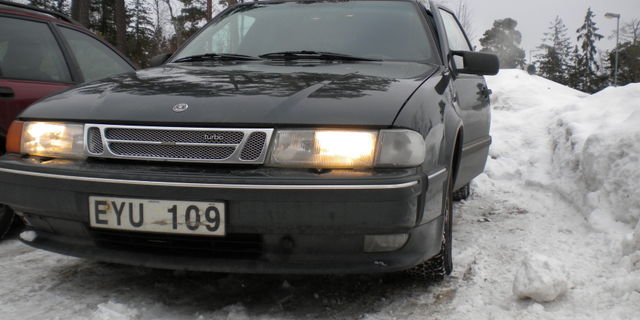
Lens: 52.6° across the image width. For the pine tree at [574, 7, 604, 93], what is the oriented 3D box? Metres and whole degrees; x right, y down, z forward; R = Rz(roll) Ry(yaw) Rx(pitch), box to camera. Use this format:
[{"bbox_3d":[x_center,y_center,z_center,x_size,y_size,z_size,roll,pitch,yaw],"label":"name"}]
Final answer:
[{"bbox_3d":[21.583,-7.534,52.331,2.900,9.470,2.900,0,4,0],"label":"pine tree"}]

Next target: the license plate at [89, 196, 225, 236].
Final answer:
[{"bbox_3d":[-0.530,0.180,2.091,0.480,0.110,0.015,2,4,15],"label":"license plate"}]

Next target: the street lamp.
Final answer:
[{"bbox_3d":[16.239,-4.945,36.227,0.850,6.480,0.250,0,4,-6],"label":"street lamp"}]

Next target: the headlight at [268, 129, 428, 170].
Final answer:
[{"bbox_3d":[0.100,-0.041,2.112,0.480,0.140,0.190,1,4,12],"label":"headlight"}]

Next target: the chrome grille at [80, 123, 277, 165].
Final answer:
[{"bbox_3d":[-0.500,-0.054,2.177,0.700,0.130,0.070,2,4,15],"label":"chrome grille"}]

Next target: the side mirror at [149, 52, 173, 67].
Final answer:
[{"bbox_3d":[-0.929,-0.580,3.924,0.240,0.125,0.130,2,4,15],"label":"side mirror"}]

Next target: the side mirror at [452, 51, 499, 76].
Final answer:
[{"bbox_3d":[0.813,-0.507,3.394,0.250,0.125,0.130,2,4,23],"label":"side mirror"}]

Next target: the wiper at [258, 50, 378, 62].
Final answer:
[{"bbox_3d":[0.004,-0.513,3.235,0.613,0.060,0.090,1,4,6],"label":"wiper"}]

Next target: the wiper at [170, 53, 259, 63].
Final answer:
[{"bbox_3d":[-0.560,-0.531,3.440,0.612,0.060,0.090,3,5,34],"label":"wiper"}]

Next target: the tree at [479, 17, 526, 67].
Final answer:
[{"bbox_3d":[20.266,-9.990,72.404,5.400,11.540,5.200,0,4,0],"label":"tree"}]

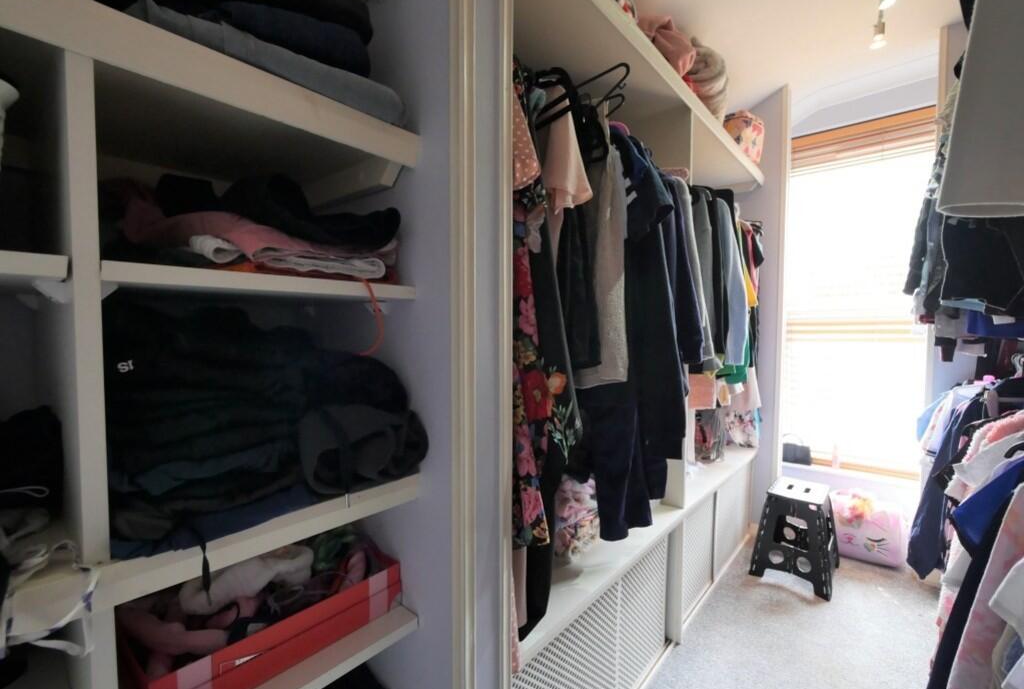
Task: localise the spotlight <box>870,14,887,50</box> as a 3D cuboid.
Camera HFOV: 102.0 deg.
[{"bbox_3d":[1.451,-1.241,1.645,0.056,0.110,0.060,2,3,43],"label":"spotlight"}]

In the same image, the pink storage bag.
[{"bbox_3d":[1.748,0.917,2.142,0.380,0.275,0.200,2,3,35],"label":"pink storage bag"}]

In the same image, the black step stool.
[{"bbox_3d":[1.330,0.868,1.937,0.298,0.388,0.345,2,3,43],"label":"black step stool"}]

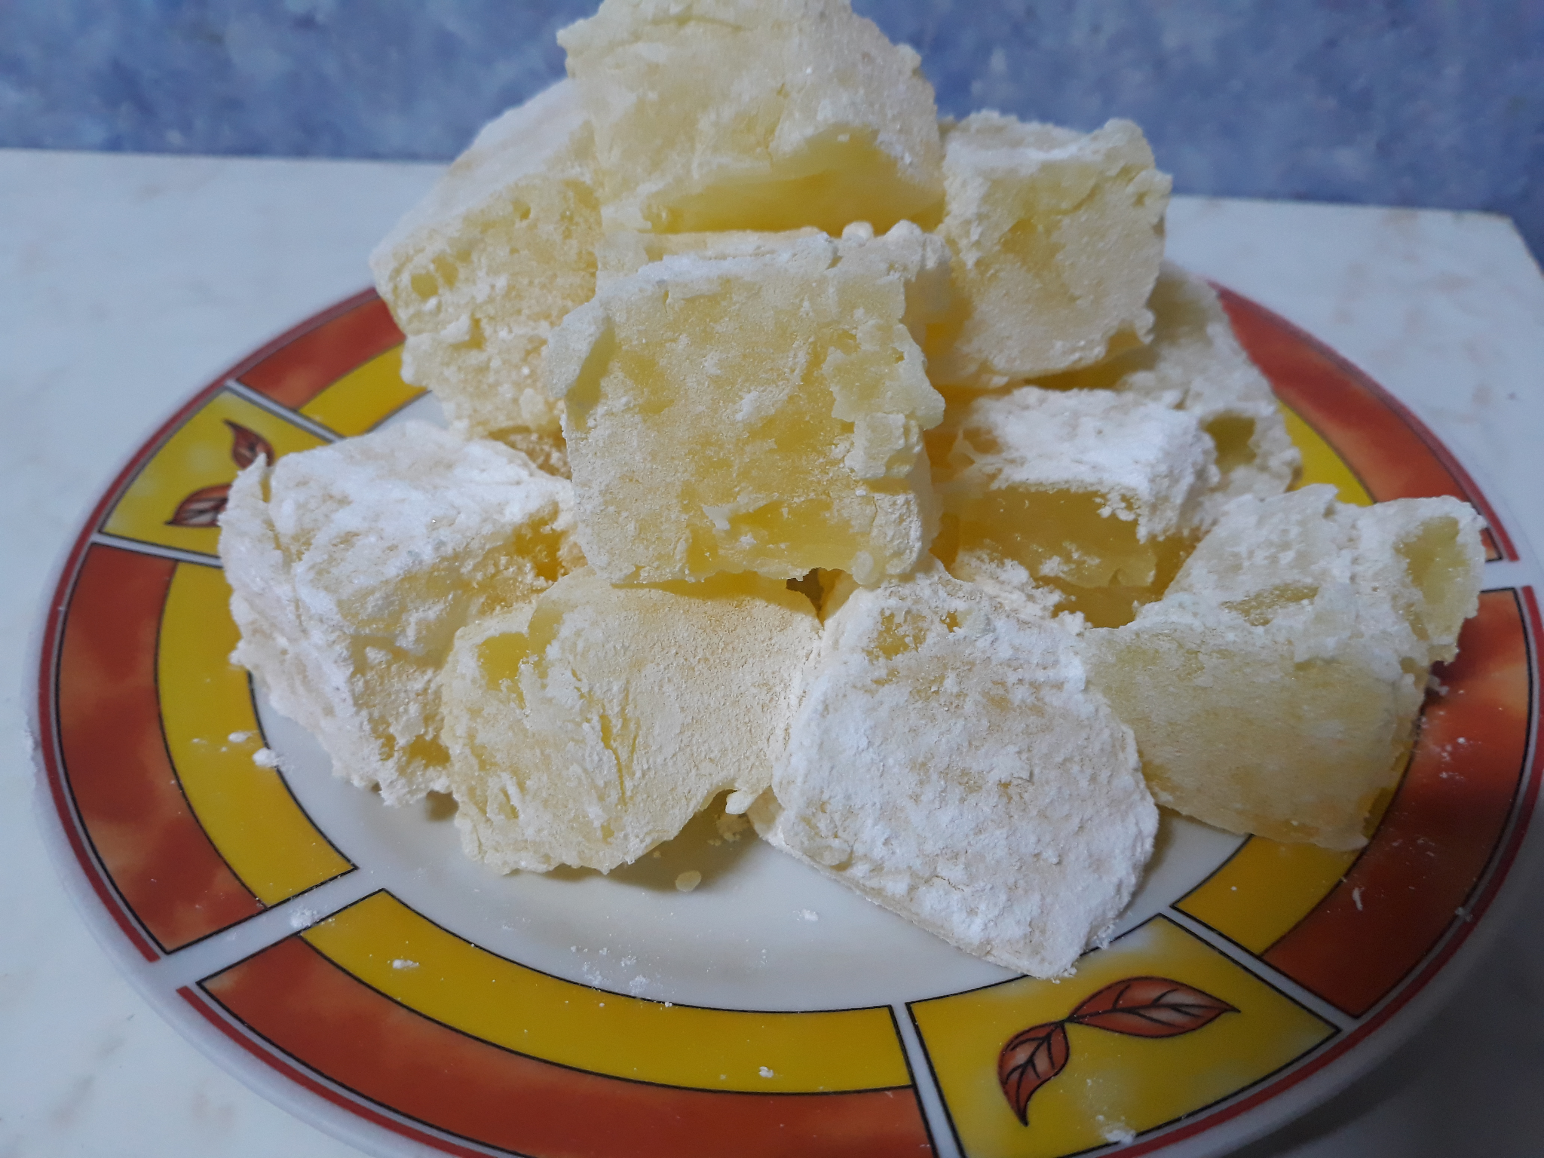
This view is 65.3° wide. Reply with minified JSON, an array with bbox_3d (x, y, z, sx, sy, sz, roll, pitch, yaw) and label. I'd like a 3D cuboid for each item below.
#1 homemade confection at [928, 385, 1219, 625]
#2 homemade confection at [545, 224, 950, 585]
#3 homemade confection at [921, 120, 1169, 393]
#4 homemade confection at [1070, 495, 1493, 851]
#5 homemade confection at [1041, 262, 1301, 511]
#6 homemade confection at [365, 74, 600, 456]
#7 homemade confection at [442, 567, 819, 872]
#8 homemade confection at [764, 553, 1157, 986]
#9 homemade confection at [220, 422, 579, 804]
[{"bbox_3d":[0.046,-0.013,0.192,0.035,0.025,0.032,7,35,26],"label":"homemade confection"},{"bbox_3d":[0.001,-0.022,0.147,0.038,0.034,0.040,1,18,13],"label":"homemade confection"},{"bbox_3d":[0.045,-0.058,0.203,0.032,0.032,0.034,-1,32,11],"label":"homemade confection"},{"bbox_3d":[0.066,0.010,0.154,0.033,0.028,0.040,10,34,38],"label":"homemade confection"},{"bbox_3d":[0.062,-0.030,0.203,0.034,0.025,0.038,-8,36,7],"label":"homemade confection"},{"bbox_3d":[-0.031,-0.051,0.180,0.042,0.030,0.039,-21,32,17],"label":"homemade confection"},{"bbox_3d":[-0.017,0.017,0.147,0.028,0.027,0.035,-8,-2,42],"label":"homemade confection"},{"bbox_3d":[0.024,0.018,0.139,0.034,0.033,0.038,11,8,26],"label":"homemade confection"},{"bbox_3d":[-0.049,0.002,0.165,0.034,0.031,0.036,-24,40,-35],"label":"homemade confection"}]

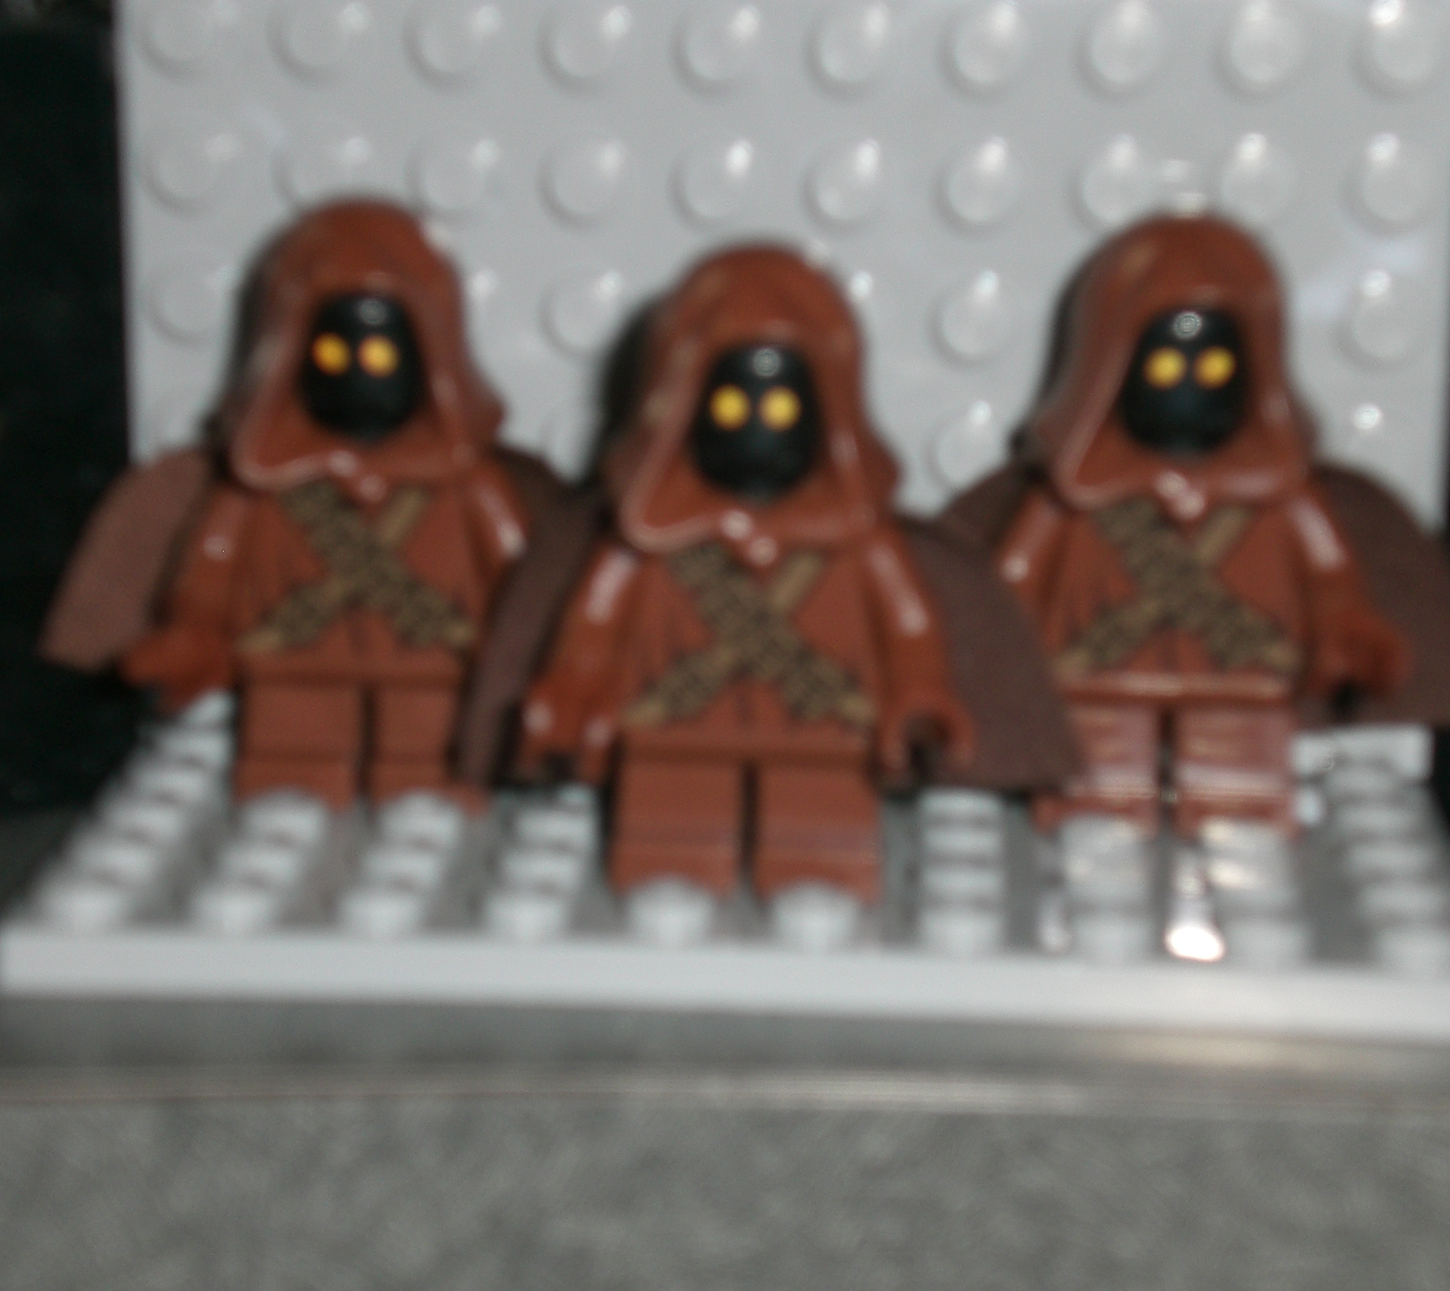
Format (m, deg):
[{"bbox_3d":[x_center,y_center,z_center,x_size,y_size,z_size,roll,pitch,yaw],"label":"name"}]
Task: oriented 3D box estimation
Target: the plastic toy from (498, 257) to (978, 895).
[{"bbox_3d":[0.002,-0.005,0.240,0.030,0.036,0.017,1,13,3],"label":"plastic toy"}]

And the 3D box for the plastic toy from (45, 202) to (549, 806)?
[{"bbox_3d":[-0.023,-0.009,0.256,0.035,0.036,0.017,1,13,3],"label":"plastic toy"}]

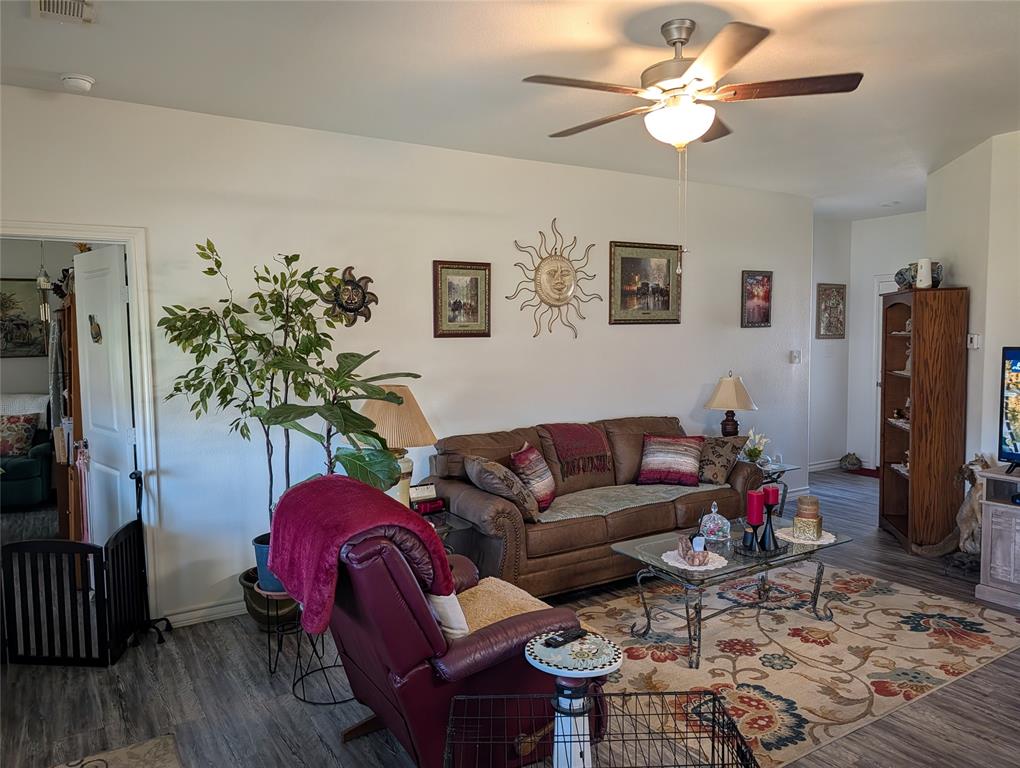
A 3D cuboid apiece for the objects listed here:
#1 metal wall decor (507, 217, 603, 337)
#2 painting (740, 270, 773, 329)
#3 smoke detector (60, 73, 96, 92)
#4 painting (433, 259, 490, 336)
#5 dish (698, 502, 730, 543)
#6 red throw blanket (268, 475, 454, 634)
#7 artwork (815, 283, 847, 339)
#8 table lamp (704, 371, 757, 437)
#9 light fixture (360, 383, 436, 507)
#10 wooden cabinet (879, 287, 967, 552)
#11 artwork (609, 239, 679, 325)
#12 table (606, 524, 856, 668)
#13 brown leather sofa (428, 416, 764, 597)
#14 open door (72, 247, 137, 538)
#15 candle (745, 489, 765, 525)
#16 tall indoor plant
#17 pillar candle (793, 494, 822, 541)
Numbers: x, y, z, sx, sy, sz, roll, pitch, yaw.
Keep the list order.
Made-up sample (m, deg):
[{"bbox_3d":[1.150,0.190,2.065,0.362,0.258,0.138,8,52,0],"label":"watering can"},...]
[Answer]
[{"bbox_3d":[0.335,-0.737,4.987,0.820,0.830,0.050,-3,4,-32],"label":"metal wall decor"},{"bbox_3d":[2.140,-0.731,6.131,0.390,0.483,0.030,-3,4,-32],"label":"painting"},{"bbox_3d":[-1.964,-1.369,3.225,0.135,0.050,0.135,-3,4,-32],"label":"smoke detector"},{"bbox_3d":[-0.304,-0.547,4.612,0.425,0.492,0.030,-3,4,-32],"label":"painting"},{"bbox_3d":[1.094,0.721,3.758,0.160,0.195,0.160,-1,4,0],"label":"dish"},{"bbox_3d":[-0.520,0.561,2.406,0.510,0.460,0.620,-3,5,-32],"label":"red throw blanket"},{"bbox_3d":[3.537,-0.792,7.753,0.520,0.600,0.030,-3,5,-32],"label":"artwork"},{"bbox_3d":[1.706,0.254,5.465,0.380,0.700,0.380,-3,4,-32],"label":"table lamp"},{"bbox_3d":[-0.653,0.371,3.850,0.480,0.740,0.480,-3,5,-32],"label":"light fixture"},{"bbox_3d":[2.979,0.247,5.124,0.320,1.800,0.690,0,4,13],"label":"wooden cabinet"},{"bbox_3d":[1.050,-0.767,5.447,0.745,0.615,0.035,-3,4,-32],"label":"artwork"},{"bbox_3d":[1.158,1.049,3.673,1.160,0.450,0.665,-3,4,-32],"label":"table"},{"bbox_3d":[0.596,0.752,4.668,2.170,0.925,0.930,-3,4,-30],"label":"brown leather sofa"},{"bbox_3d":[-2.270,0.280,4.002,0.730,2.030,0.040,3,5,41],"label":"open door"},{"bbox_3d":[1.235,0.627,3.587,0.080,0.177,0.080,-3,5,-32],"label":"candle"},{"bbox_3d":[-1.107,0.311,3.524,1.100,2.000,0.900,-3,5,-32],"label":"tall indoor plant"},{"bbox_3d":[1.583,0.706,3.751,0.120,0.213,0.120,1,4,27],"label":"pillar candle"}]

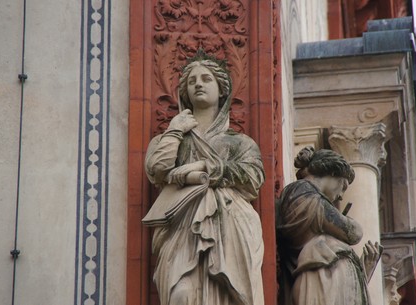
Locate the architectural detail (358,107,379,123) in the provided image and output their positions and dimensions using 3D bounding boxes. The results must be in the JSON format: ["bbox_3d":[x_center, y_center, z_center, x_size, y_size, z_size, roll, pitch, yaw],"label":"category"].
[{"bbox_3d":[0.906,-0.214,21.600,0.115,0.115,0.040,-4,-40,5],"label":"architectural detail"}]

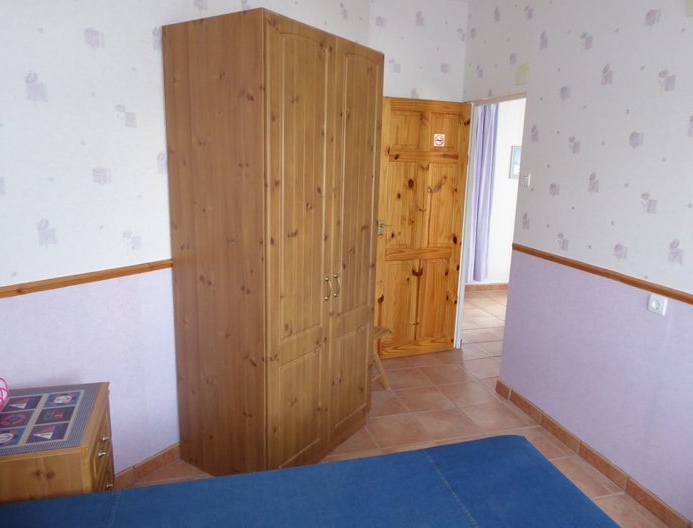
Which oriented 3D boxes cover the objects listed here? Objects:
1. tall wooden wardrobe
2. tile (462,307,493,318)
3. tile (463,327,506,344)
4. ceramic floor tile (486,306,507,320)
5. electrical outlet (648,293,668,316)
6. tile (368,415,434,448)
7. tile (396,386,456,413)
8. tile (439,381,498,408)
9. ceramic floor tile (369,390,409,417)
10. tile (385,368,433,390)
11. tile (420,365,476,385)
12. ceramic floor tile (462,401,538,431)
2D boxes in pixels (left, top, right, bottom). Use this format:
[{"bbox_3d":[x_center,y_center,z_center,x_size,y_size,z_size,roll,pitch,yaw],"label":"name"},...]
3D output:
[{"bbox_3d":[-0.322,-0.045,2.660,0.597,2.092,0.943,9,14,32],"label":"tall wooden wardrobe"},{"bbox_3d":[1.305,0.515,5.324,0.326,0.010,0.326,-2,12,-17],"label":"tile"},{"bbox_3d":[1.194,0.664,4.652,0.323,0.010,0.323,-2,13,-16],"label":"tile"},{"bbox_3d":[1.645,0.498,5.454,0.323,0.010,0.323,-2,13,-16],"label":"ceramic floor tile"},{"bbox_3d":[1.378,0.181,2.249,0.014,0.081,0.081,-2,12,-15],"label":"electrical outlet"},{"bbox_3d":[0.290,0.976,2.983,0.326,0.010,0.326,-2,12,-17],"label":"tile"},{"bbox_3d":[0.519,0.914,3.450,0.323,0.010,0.323,-2,13,-16],"label":"tile"},{"bbox_3d":[0.836,0.901,3.542,0.323,0.010,0.323,-2,13,-16],"label":"tile"},{"bbox_3d":[0.195,0.909,3.294,0.326,0.010,0.326,-2,12,-17],"label":"ceramic floor tile"},{"bbox_3d":[0.417,0.831,3.700,0.326,0.010,0.326,-2,12,-17],"label":"tile"},{"bbox_3d":[0.744,0.831,3.851,0.323,0.010,0.323,-2,13,-16],"label":"tile"},{"bbox_3d":[0.928,0.972,3.232,0.323,0.010,0.323,-2,13,-16],"label":"ceramic floor tile"}]

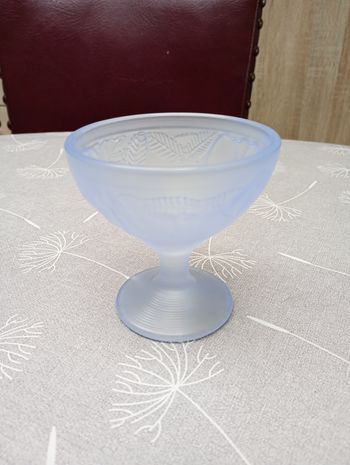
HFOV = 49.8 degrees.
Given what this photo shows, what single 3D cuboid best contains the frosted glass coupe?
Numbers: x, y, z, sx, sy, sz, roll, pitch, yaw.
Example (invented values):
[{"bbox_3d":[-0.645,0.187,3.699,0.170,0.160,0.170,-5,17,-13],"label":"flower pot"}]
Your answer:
[{"bbox_3d":[0.000,-0.003,0.210,0.103,0.103,0.103,0,29,0],"label":"frosted glass coupe"}]

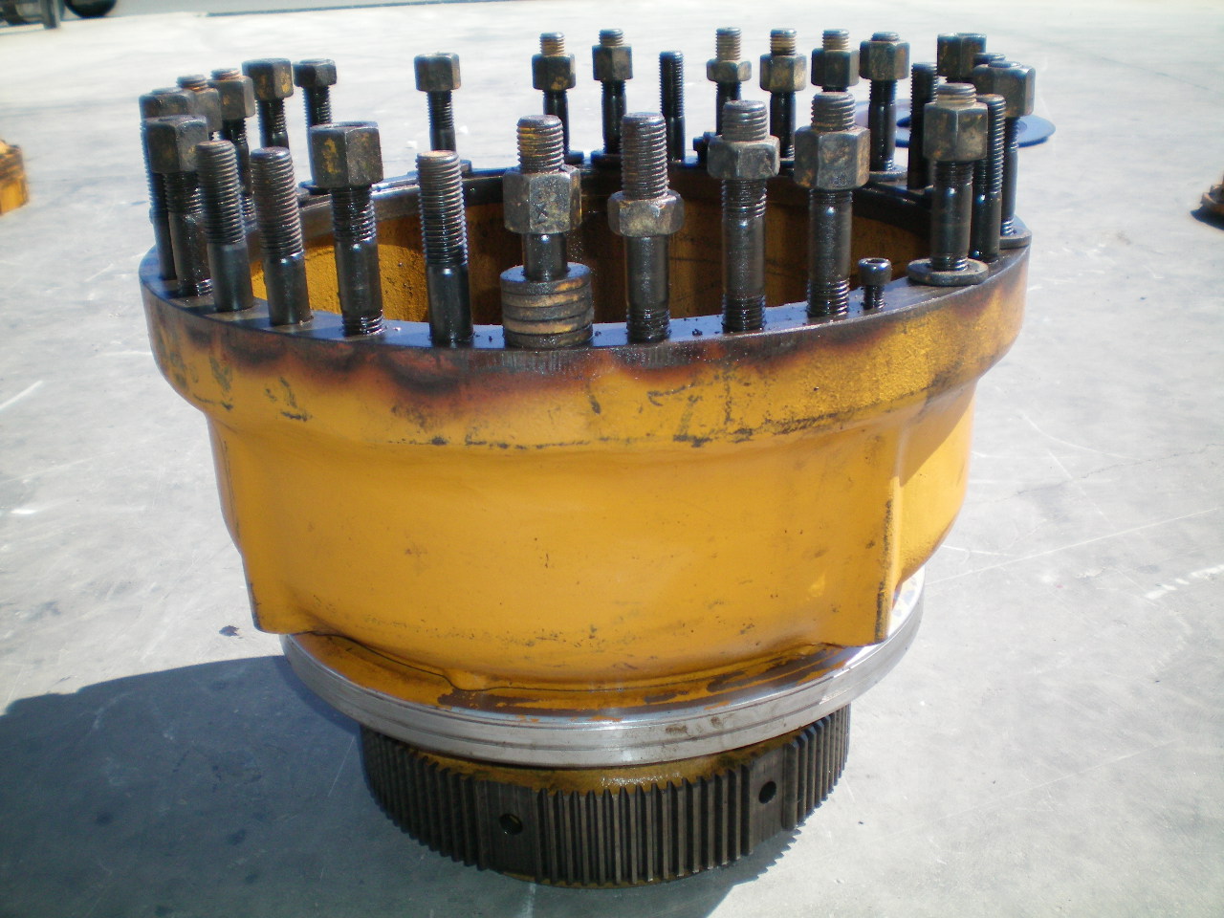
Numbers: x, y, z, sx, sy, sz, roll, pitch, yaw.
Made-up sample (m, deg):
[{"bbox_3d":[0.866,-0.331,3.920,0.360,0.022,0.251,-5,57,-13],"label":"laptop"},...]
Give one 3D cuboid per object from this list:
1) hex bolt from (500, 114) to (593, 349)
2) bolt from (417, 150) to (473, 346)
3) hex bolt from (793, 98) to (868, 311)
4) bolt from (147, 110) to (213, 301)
[{"bbox_3d":[-0.039,-0.129,0.761,0.051,0.126,0.051,-3,21,-2],"label":"hex bolt"},{"bbox_3d":[-0.095,-0.121,0.772,0.025,0.108,0.025,-5,21,-6],"label":"bolt"},{"bbox_3d":[0.130,-0.149,0.794,0.044,0.128,0.039,1,21,9],"label":"hex bolt"},{"bbox_3d":[-0.286,-0.168,0.900,0.039,0.117,0.044,-9,22,-16],"label":"bolt"}]

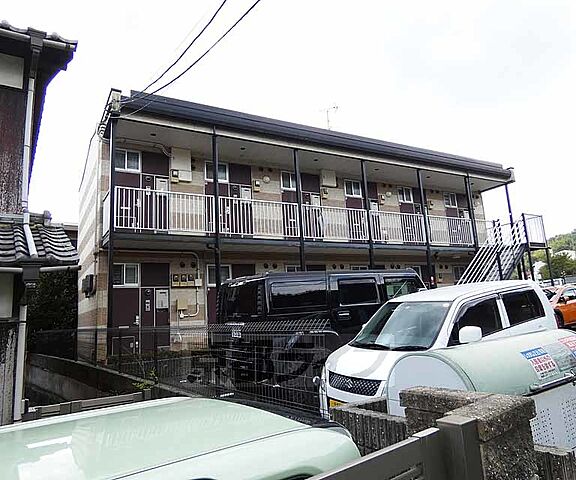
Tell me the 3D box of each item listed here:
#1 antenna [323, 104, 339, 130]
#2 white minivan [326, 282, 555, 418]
[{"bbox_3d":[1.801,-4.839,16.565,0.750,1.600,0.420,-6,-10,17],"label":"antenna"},{"bbox_3d":[2.062,1.477,5.192,3.400,1.650,1.500,0,-10,-33],"label":"white minivan"}]

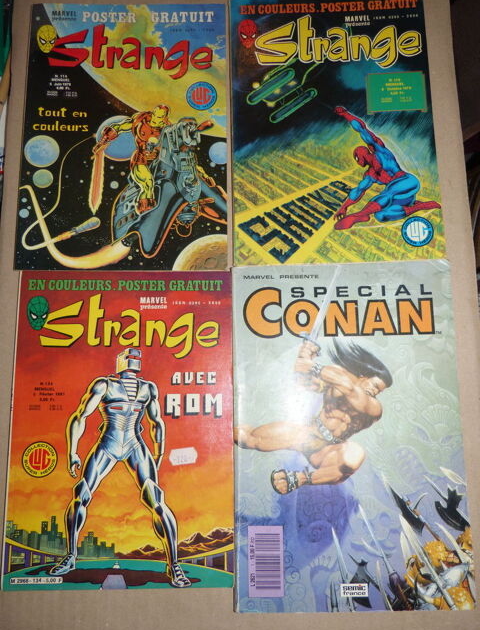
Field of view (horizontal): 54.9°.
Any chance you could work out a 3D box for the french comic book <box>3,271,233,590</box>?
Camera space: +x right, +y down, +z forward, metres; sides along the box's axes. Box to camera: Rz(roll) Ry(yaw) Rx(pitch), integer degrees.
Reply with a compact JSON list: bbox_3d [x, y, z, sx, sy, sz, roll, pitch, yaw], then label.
[{"bbox_3d":[-0.095,0.088,0.378,0.180,0.006,0.253,0,82,0],"label":"french comic book"}]

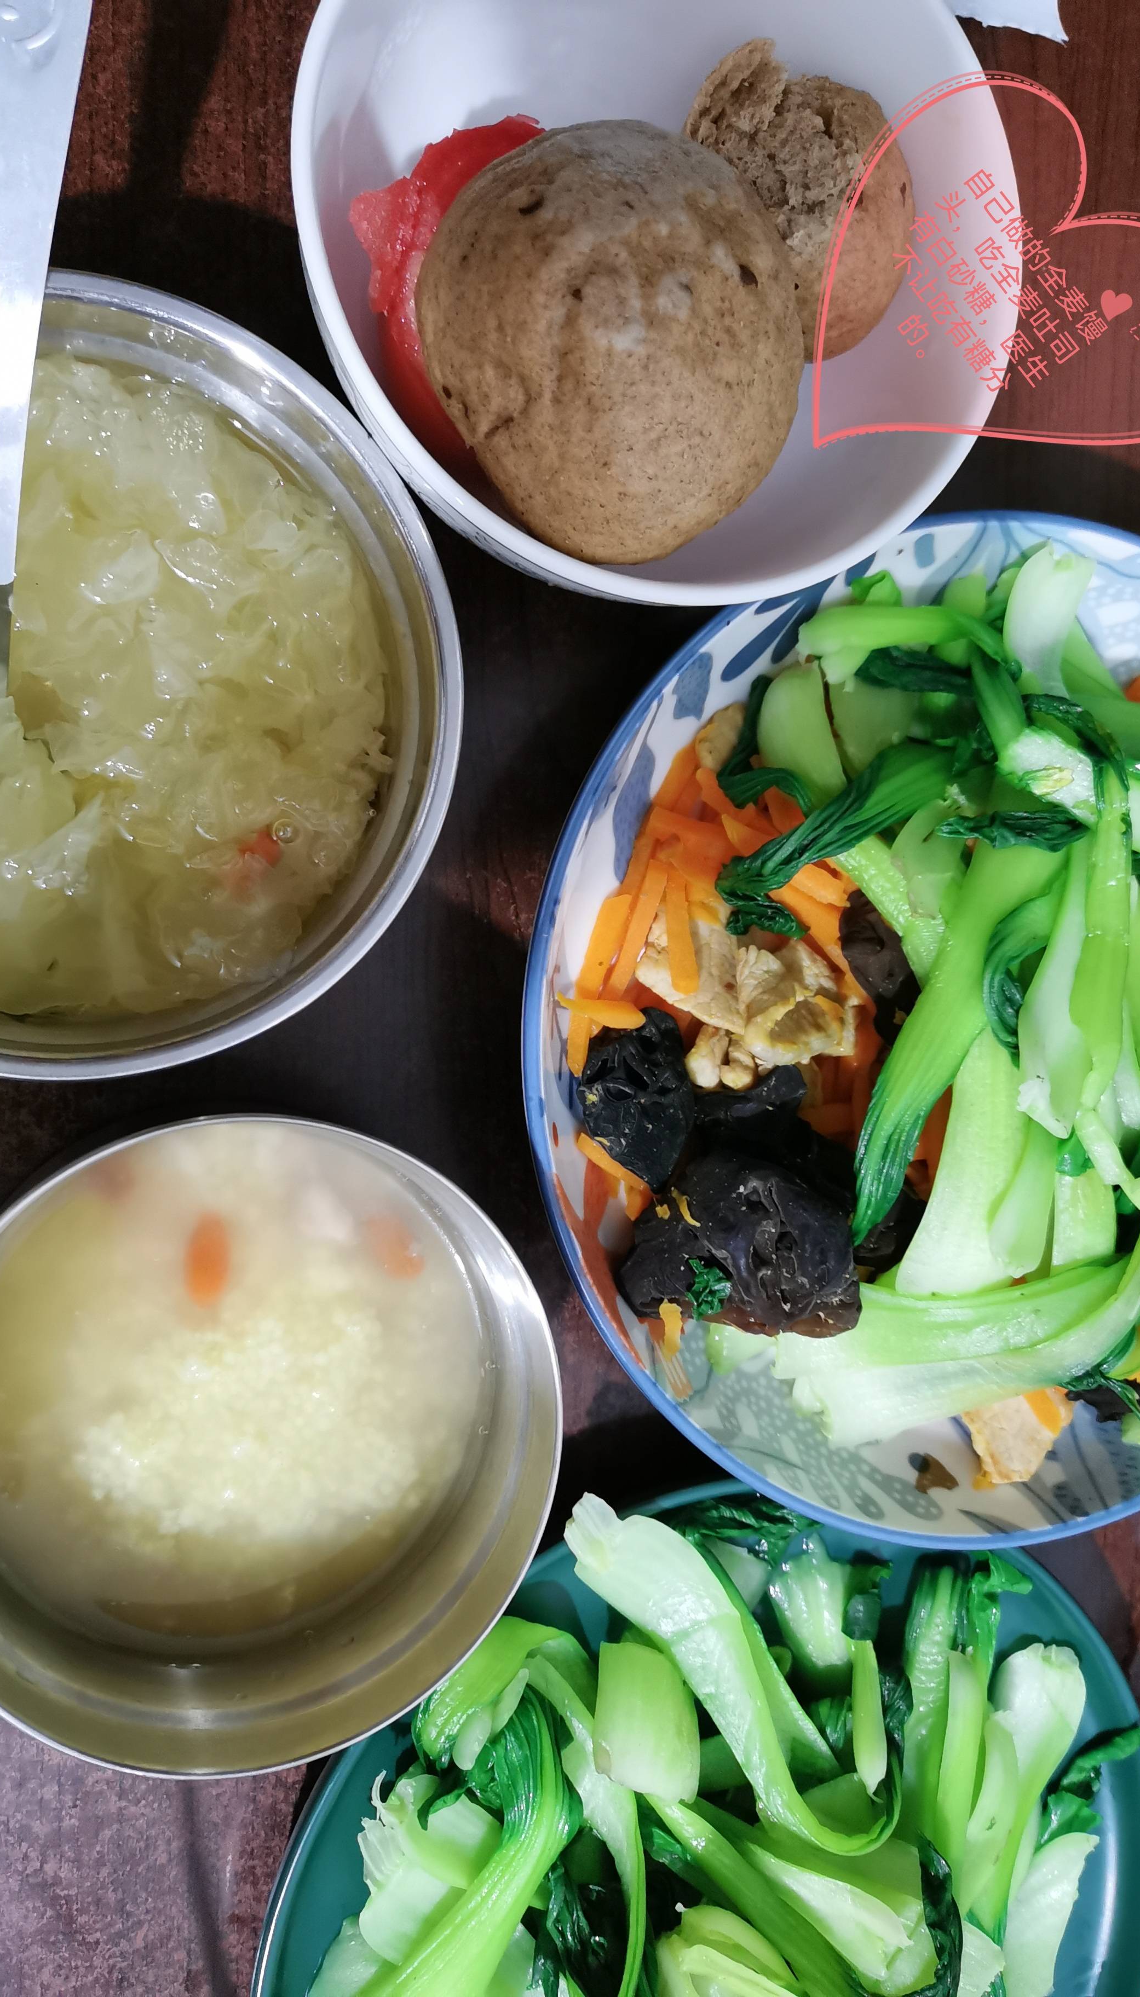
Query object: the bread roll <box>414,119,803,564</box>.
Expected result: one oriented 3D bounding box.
[{"bbox_3d":[0.009,-0.141,0.335,0.083,0.066,0.086,0,91,-13],"label":"bread roll"}]

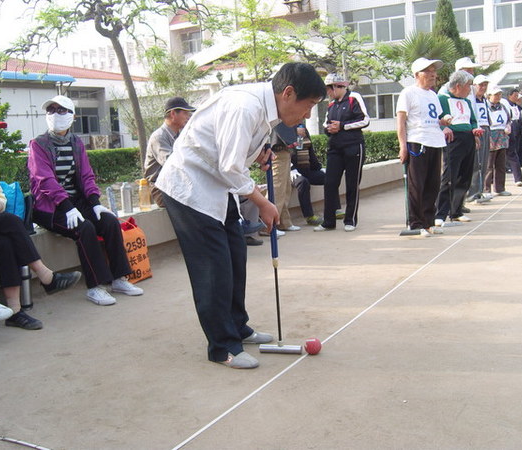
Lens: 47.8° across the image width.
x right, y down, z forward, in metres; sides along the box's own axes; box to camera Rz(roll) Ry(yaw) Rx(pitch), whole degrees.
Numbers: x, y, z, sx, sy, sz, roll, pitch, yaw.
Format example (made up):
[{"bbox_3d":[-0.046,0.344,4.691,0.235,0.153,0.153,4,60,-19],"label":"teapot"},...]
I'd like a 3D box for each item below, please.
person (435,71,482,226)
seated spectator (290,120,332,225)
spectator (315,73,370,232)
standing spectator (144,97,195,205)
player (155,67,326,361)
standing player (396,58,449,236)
[{"bbox_3d":[2.053,-0.809,6.139,0.500,1.570,0.380,-6,10,-23],"label":"person"},{"bbox_3d":[0.579,-0.595,6.198,0.740,1.230,0.560,6,12,38],"label":"seated spectator"},{"bbox_3d":[0.823,-0.742,5.969,0.500,1.580,0.340,5,12,35],"label":"spectator"},{"bbox_3d":[-0.622,-0.366,4.944,0.780,1.280,0.540,3,11,27],"label":"standing spectator"},{"bbox_3d":[-0.054,-0.058,2.726,0.760,1.370,0.520,0,10,10],"label":"player"},{"bbox_3d":[1.562,-0.742,5.603,0.360,1.650,0.520,7,13,42],"label":"standing player"}]

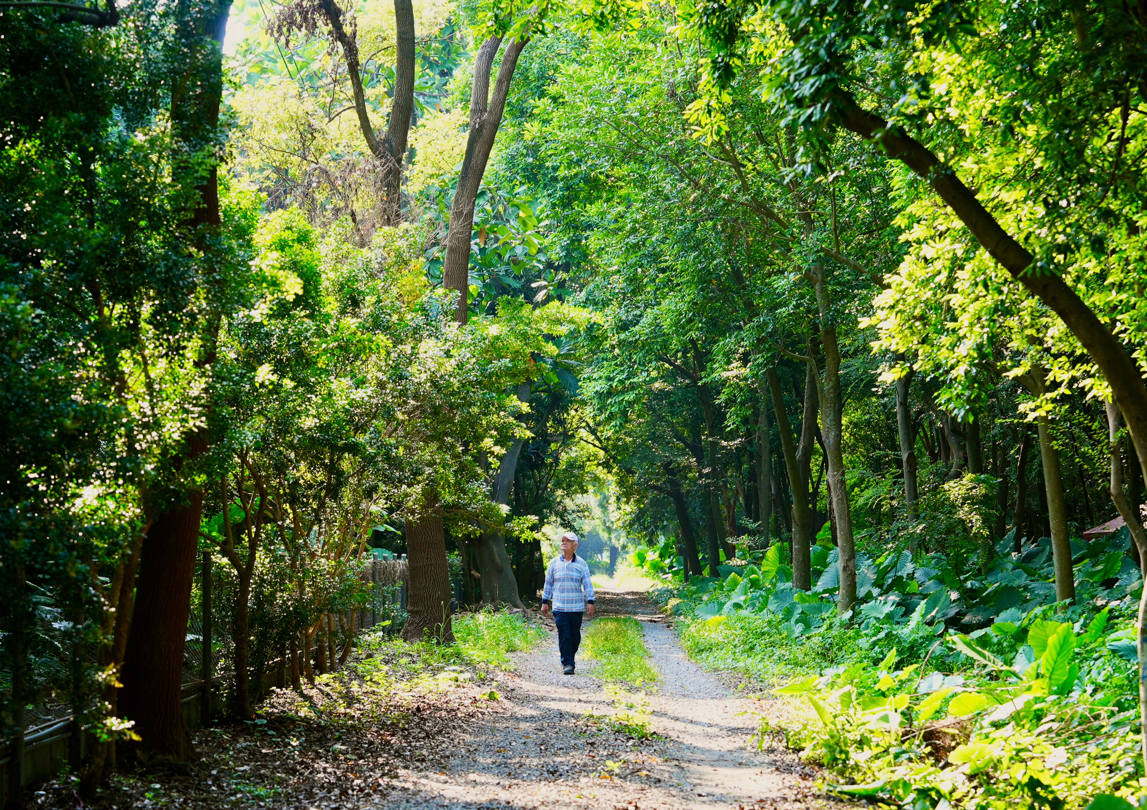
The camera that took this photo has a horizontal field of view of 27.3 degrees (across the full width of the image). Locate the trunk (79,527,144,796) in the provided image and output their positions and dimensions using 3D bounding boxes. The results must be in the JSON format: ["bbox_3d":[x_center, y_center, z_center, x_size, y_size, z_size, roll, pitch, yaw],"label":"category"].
[{"bbox_3d":[-2.839,1.572,14.500,0.396,1.654,0.330,0,-4,0],"label":"trunk"}]

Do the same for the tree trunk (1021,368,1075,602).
[{"bbox_3d":[8.843,1.484,44.000,0.989,4.382,0.600,0,-4,0],"label":"tree trunk"}]

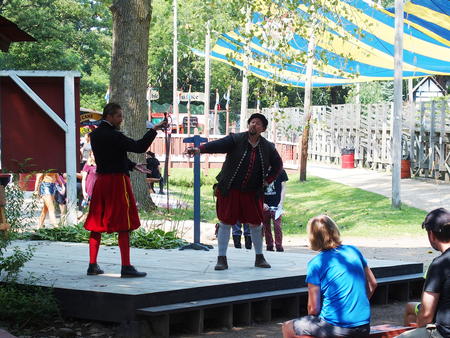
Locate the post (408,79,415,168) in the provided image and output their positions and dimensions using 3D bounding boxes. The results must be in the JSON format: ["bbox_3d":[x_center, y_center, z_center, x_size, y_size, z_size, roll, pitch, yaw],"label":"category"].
[{"bbox_3d":[7.415,-1.786,47.500,0.200,3.750,0.200,0,1,0],"label":"post"}]

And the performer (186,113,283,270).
[{"bbox_3d":[0.106,0.249,13.350,1.050,1.760,0.680,0,1,13],"label":"performer"}]

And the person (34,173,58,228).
[{"bbox_3d":[-3.846,0.467,26.000,0.550,1.650,0.420,-1,1,-30],"label":"person"}]

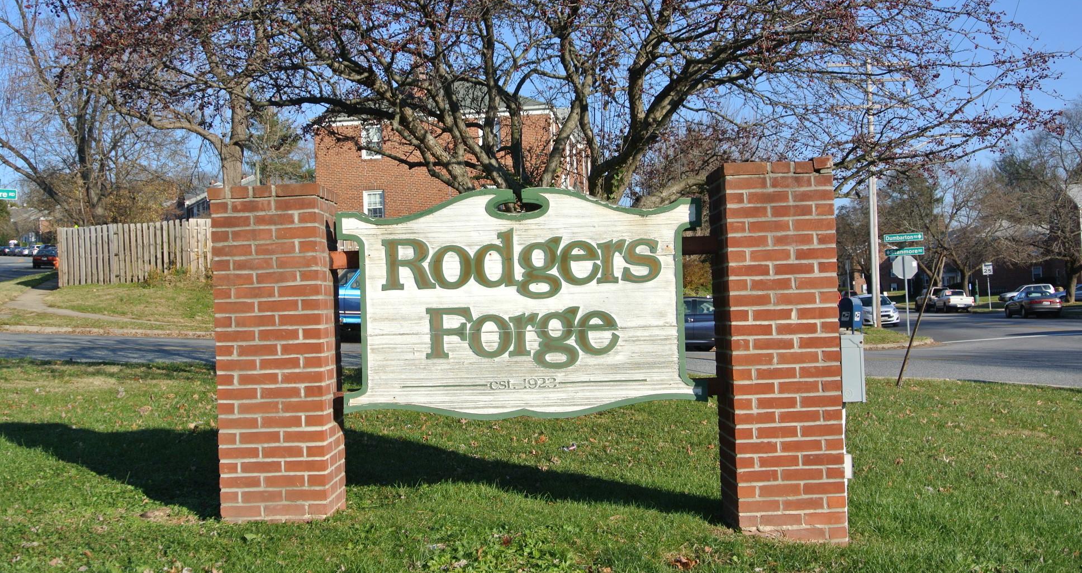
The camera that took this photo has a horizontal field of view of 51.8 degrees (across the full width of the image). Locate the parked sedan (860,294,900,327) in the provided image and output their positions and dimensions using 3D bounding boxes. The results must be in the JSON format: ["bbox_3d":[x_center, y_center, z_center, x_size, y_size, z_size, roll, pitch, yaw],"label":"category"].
[{"bbox_3d":[16.510,1.159,55.519,1.820,1.560,4.400,-2,-1,5],"label":"parked sedan"}]

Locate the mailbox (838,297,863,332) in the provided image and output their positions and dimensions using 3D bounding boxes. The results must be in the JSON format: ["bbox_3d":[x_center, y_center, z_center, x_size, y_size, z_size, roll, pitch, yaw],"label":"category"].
[{"bbox_3d":[11.094,1.029,40.015,0.530,1.270,0.620,-1,-2,-38],"label":"mailbox"}]

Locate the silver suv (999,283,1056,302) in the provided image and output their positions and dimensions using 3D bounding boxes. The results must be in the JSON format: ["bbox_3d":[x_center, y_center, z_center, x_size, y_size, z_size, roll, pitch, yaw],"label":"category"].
[{"bbox_3d":[39.700,0.622,91.018,4.500,1.520,1.740,-3,-1,13],"label":"silver suv"}]

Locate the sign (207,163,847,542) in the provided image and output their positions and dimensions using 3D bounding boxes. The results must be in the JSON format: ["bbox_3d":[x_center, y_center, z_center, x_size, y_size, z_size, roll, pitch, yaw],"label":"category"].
[{"bbox_3d":[-0.062,0.373,5.464,2.948,1.800,0.500,-2,-1,0],"label":"sign"}]

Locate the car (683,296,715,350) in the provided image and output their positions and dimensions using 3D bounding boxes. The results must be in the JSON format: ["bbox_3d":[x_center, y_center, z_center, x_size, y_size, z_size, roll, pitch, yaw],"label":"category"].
[{"bbox_3d":[4.264,1.014,30.618,4.700,1.470,1.800,0,-1,2],"label":"car"}]

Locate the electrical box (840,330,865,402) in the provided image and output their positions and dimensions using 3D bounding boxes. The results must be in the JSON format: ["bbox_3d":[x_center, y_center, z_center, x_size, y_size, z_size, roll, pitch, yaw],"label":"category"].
[{"bbox_3d":[1.505,0.405,5.480,0.125,0.320,0.220,-2,-1,0],"label":"electrical box"}]

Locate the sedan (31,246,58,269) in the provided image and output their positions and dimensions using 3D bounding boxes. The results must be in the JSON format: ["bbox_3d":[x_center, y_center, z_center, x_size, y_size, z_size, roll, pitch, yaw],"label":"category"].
[{"bbox_3d":[-32.542,-1.990,74.968,1.720,1.420,4.600,-2,3,-4],"label":"sedan"}]

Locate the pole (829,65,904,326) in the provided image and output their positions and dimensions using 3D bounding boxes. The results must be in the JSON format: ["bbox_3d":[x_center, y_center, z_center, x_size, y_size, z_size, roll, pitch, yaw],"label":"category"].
[{"bbox_3d":[13.039,-3.661,43.625,3.100,10.598,0.350,-2,-1,0],"label":"pole"}]

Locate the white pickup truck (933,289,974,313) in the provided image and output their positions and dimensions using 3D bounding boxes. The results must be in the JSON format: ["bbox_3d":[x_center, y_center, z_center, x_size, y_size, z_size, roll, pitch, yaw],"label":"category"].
[{"bbox_3d":[29.765,1.044,80.520,1.740,1.640,5.000,-2,-1,9],"label":"white pickup truck"}]

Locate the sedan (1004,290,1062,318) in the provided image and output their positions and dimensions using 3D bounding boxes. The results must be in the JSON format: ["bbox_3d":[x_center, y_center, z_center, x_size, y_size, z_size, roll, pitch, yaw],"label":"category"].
[{"bbox_3d":[25.978,0.925,59.017,1.830,1.420,4.950,-3,-1,10],"label":"sedan"}]

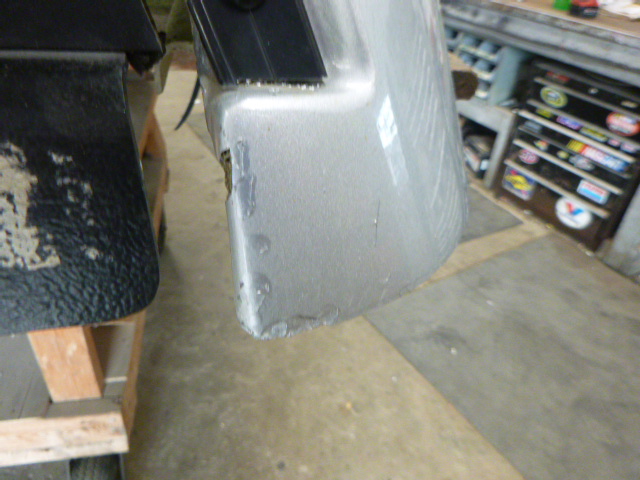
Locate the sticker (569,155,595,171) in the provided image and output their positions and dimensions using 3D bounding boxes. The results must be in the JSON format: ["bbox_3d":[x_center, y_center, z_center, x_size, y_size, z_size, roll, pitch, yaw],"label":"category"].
[{"bbox_3d":[1.221,-0.359,2.153,0.008,0.046,0.120,-15,40,-29],"label":"sticker"}]

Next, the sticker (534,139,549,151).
[{"bbox_3d":[1.104,-0.476,2.304,0.008,0.043,0.077,-15,40,-29],"label":"sticker"}]

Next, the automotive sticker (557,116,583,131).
[{"bbox_3d":[1.166,-0.547,2.159,0.008,0.032,0.122,-15,40,-29],"label":"automotive sticker"}]

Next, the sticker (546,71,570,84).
[{"bbox_3d":[1.110,-0.759,2.157,0.008,0.028,0.120,-15,40,-29],"label":"sticker"}]

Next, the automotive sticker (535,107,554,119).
[{"bbox_3d":[1.095,-0.618,2.252,0.008,0.025,0.083,-15,40,-29],"label":"automotive sticker"}]

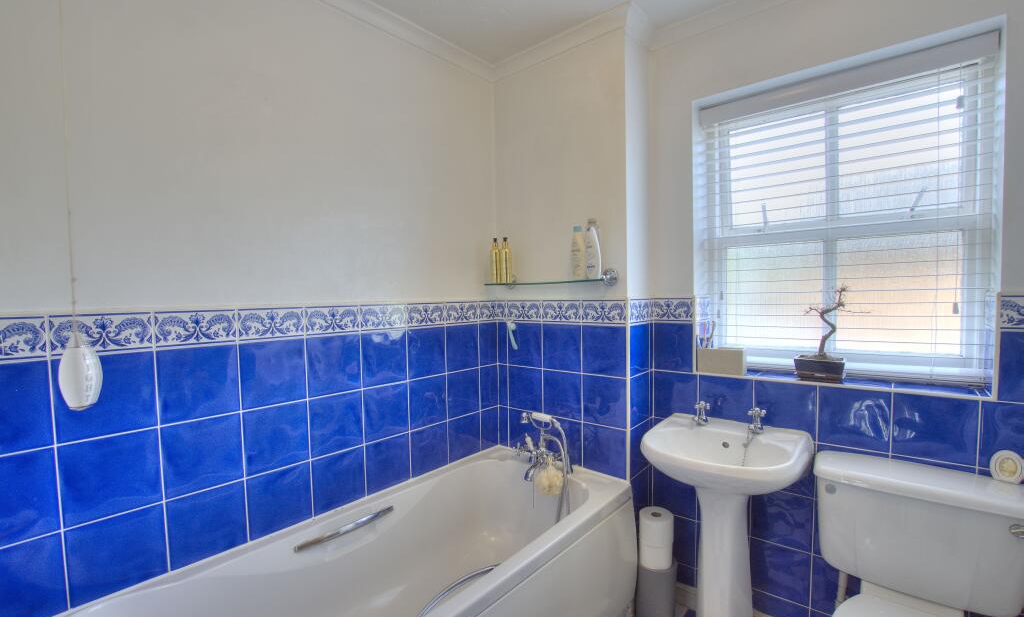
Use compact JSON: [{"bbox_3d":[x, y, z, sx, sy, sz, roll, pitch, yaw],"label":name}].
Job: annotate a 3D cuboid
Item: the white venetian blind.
[{"bbox_3d":[1.140,-0.281,1.639,0.844,1.020,0.140,1,2,41],"label":"white venetian blind"}]

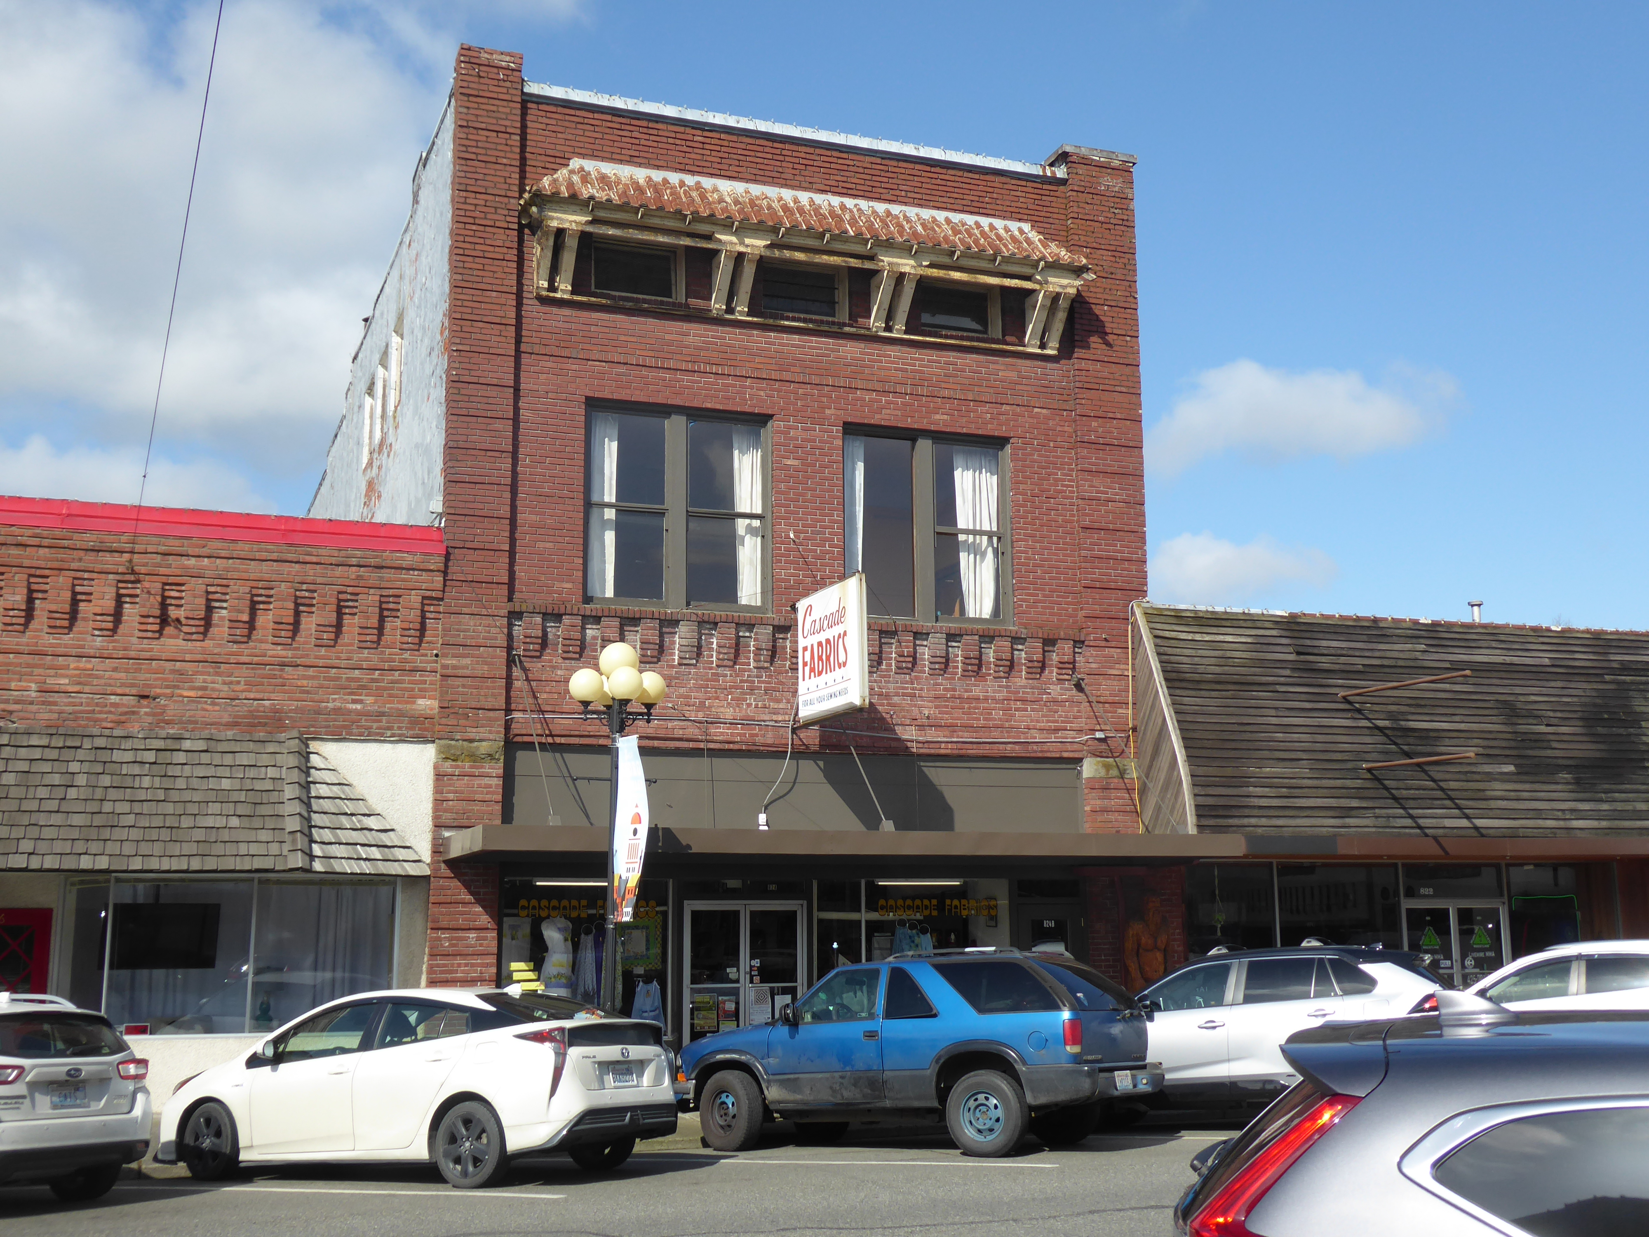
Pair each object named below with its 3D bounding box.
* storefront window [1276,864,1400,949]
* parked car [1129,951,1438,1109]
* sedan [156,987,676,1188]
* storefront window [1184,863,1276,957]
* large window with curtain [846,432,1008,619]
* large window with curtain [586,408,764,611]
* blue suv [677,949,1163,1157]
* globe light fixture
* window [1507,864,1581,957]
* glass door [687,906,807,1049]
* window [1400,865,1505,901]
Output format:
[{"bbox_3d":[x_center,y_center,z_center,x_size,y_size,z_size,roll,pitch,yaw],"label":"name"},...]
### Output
[{"bbox_3d":[6.761,4.205,24.264,1.987,1.999,0.100,3,-9,-21],"label":"storefront window"},{"bbox_3d":[4.221,4.141,18.601,4.600,1.700,1.860,-7,-12,28],"label":"parked car"},{"bbox_3d":[-3.458,3.827,15.315,4.550,1.475,1.790,-8,-14,28],"label":"sedan"},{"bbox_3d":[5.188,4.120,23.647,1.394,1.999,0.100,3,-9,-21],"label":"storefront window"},{"bbox_3d":[1.279,-1.151,22.508,2.257,2.300,0.150,3,-9,-21],"label":"large window with curtain"},{"bbox_3d":[-1.705,-1.279,21.566,2.250,2.344,0.200,4,-10,-22],"label":"large window with curtain"},{"bbox_3d":[0.755,3.940,16.929,4.450,1.700,1.760,-7,-12,28],"label":"blue suv"},{"bbox_3d":[-2.003,2.551,17.946,0.950,4.700,0.950,4,-10,-22],"label":"globe light fixture"},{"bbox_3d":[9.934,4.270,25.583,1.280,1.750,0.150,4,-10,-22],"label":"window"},{"bbox_3d":[-0.921,4.341,21.817,1.518,2.017,0.100,3,-9,-21],"label":"glass door"},{"bbox_3d":[8.476,3.558,25.051,1.712,0.503,0.100,3,-9,-21],"label":"window"}]

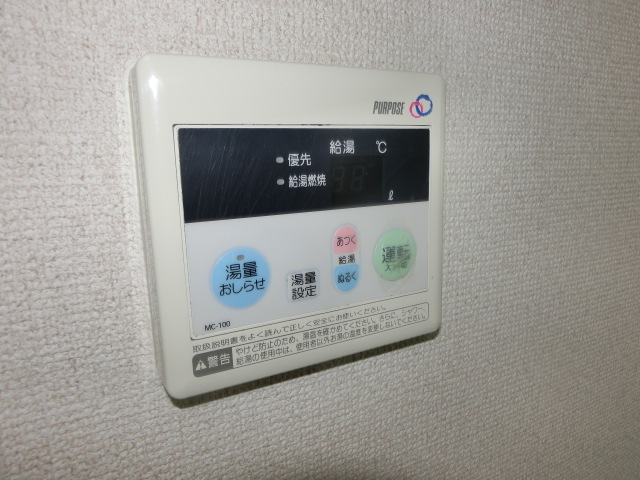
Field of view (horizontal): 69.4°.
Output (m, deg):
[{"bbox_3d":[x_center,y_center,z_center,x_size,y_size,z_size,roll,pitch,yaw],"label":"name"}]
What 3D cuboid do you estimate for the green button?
[{"bbox_3d":[0.034,0.006,0.206,0.024,0.024,0.003,-7,11,-27],"label":"green button"}]

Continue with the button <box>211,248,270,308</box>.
[{"bbox_3d":[-0.029,0.014,0.173,0.024,0.024,0.003,-7,11,-27],"label":"button"}]

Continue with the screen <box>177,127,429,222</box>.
[{"bbox_3d":[0.001,-0.028,0.184,0.110,0.032,0.004,-7,11,-27],"label":"screen"}]

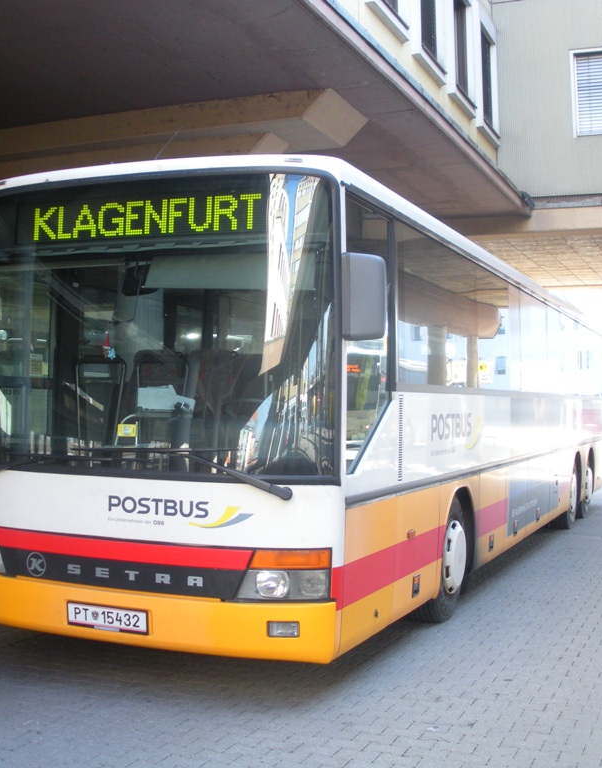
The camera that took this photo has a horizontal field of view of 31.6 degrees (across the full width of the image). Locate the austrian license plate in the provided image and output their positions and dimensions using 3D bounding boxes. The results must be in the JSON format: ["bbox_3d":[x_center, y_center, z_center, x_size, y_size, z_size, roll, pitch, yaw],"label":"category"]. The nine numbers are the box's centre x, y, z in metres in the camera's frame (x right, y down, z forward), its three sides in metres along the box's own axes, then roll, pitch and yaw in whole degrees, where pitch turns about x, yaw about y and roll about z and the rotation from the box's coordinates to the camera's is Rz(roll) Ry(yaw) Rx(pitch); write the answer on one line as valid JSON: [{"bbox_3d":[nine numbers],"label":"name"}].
[{"bbox_3d":[-1.079,1.315,5.962,0.525,0.125,0.020,-1,-1,23],"label":"austrian license plate"}]

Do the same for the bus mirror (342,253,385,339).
[{"bbox_3d":[0.337,-0.470,5.691,0.230,0.470,0.130,0,-1,12],"label":"bus mirror"}]

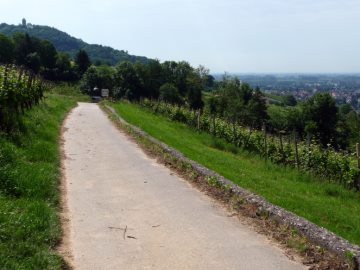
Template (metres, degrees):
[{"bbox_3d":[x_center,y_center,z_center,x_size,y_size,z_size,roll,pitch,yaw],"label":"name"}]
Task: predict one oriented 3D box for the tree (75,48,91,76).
[{"bbox_3d":[-16.602,-12.174,85.000,2.720,5.110,2.590,0,7,0],"label":"tree"}]

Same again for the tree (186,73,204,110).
[{"bbox_3d":[2.111,-5.789,68.000,2.450,5.450,2.330,0,7,0],"label":"tree"}]

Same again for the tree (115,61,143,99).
[{"bbox_3d":[-6.603,-6.859,64.000,3.590,5.380,3.410,0,7,0],"label":"tree"}]

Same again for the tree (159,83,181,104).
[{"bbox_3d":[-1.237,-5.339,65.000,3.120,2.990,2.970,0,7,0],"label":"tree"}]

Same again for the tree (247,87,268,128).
[{"bbox_3d":[9.004,-3.079,58.000,2.560,5.110,2.430,0,7,0],"label":"tree"}]

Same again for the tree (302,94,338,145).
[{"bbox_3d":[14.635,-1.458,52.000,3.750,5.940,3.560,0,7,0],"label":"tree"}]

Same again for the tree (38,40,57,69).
[{"bbox_3d":[-23.357,-13.926,88.000,3.530,5.820,3.350,0,7,0],"label":"tree"}]

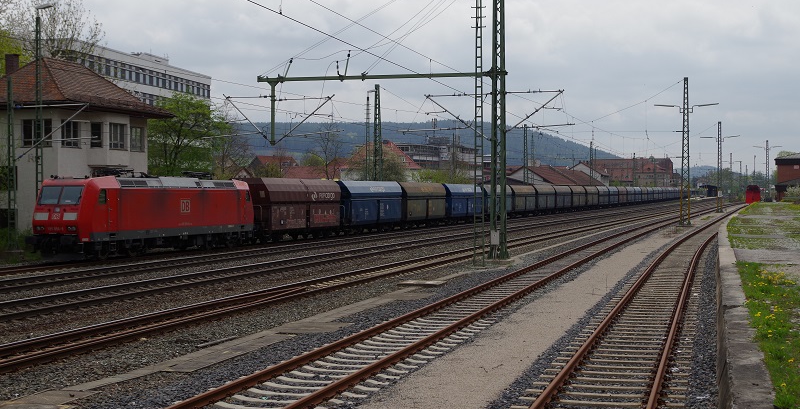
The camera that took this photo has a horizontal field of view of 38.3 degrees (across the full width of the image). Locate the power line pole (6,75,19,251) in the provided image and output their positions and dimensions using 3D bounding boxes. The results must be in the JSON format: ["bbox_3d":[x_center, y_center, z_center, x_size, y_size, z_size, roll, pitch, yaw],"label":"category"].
[{"bbox_3d":[-17.600,-1.800,52.300,0.380,7.900,0.280,0,1,17],"label":"power line pole"}]

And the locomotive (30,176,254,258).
[{"bbox_3d":[-12.220,0.360,58.300,2.980,4.150,18.900,0,1,17],"label":"locomotive"}]

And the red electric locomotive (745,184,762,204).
[{"bbox_3d":[77.600,-2.050,253.000,3.000,4.200,17.000,0,1,17],"label":"red electric locomotive"}]

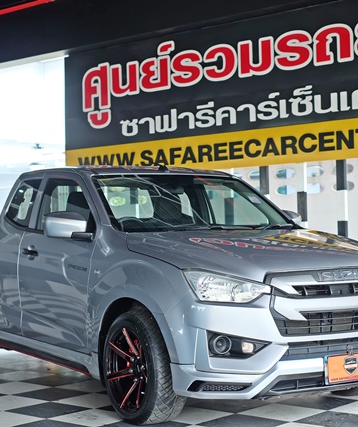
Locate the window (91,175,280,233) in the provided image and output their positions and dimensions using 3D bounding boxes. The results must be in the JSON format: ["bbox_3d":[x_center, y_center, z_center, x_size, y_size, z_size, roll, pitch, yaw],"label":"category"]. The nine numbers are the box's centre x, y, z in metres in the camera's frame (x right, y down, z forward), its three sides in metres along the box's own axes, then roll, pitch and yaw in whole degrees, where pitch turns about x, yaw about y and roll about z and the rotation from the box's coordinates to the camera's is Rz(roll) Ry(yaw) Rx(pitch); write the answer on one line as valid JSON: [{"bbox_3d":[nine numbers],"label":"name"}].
[{"bbox_3d":[0.076,-0.077,6.487,1.420,0.130,0.720,0,36,-32],"label":"window"}]

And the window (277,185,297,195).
[{"bbox_3d":[1.339,-0.290,11.518,0.289,0.120,0.070,-2,-1,40],"label":"window"}]

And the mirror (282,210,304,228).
[{"bbox_3d":[0.825,0.066,7.024,0.250,0.180,0.150,0,-1,-32],"label":"mirror"}]

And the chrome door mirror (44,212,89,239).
[{"bbox_3d":[-0.726,0.076,6.034,0.250,0.175,0.150,0,-1,-32],"label":"chrome door mirror"}]

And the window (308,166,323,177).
[{"bbox_3d":[1.562,-0.479,10.863,0.260,0.110,0.100,-2,-1,40],"label":"window"}]

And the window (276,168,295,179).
[{"bbox_3d":[1.322,-0.488,11.533,0.291,0.120,0.070,-2,-1,40],"label":"window"}]

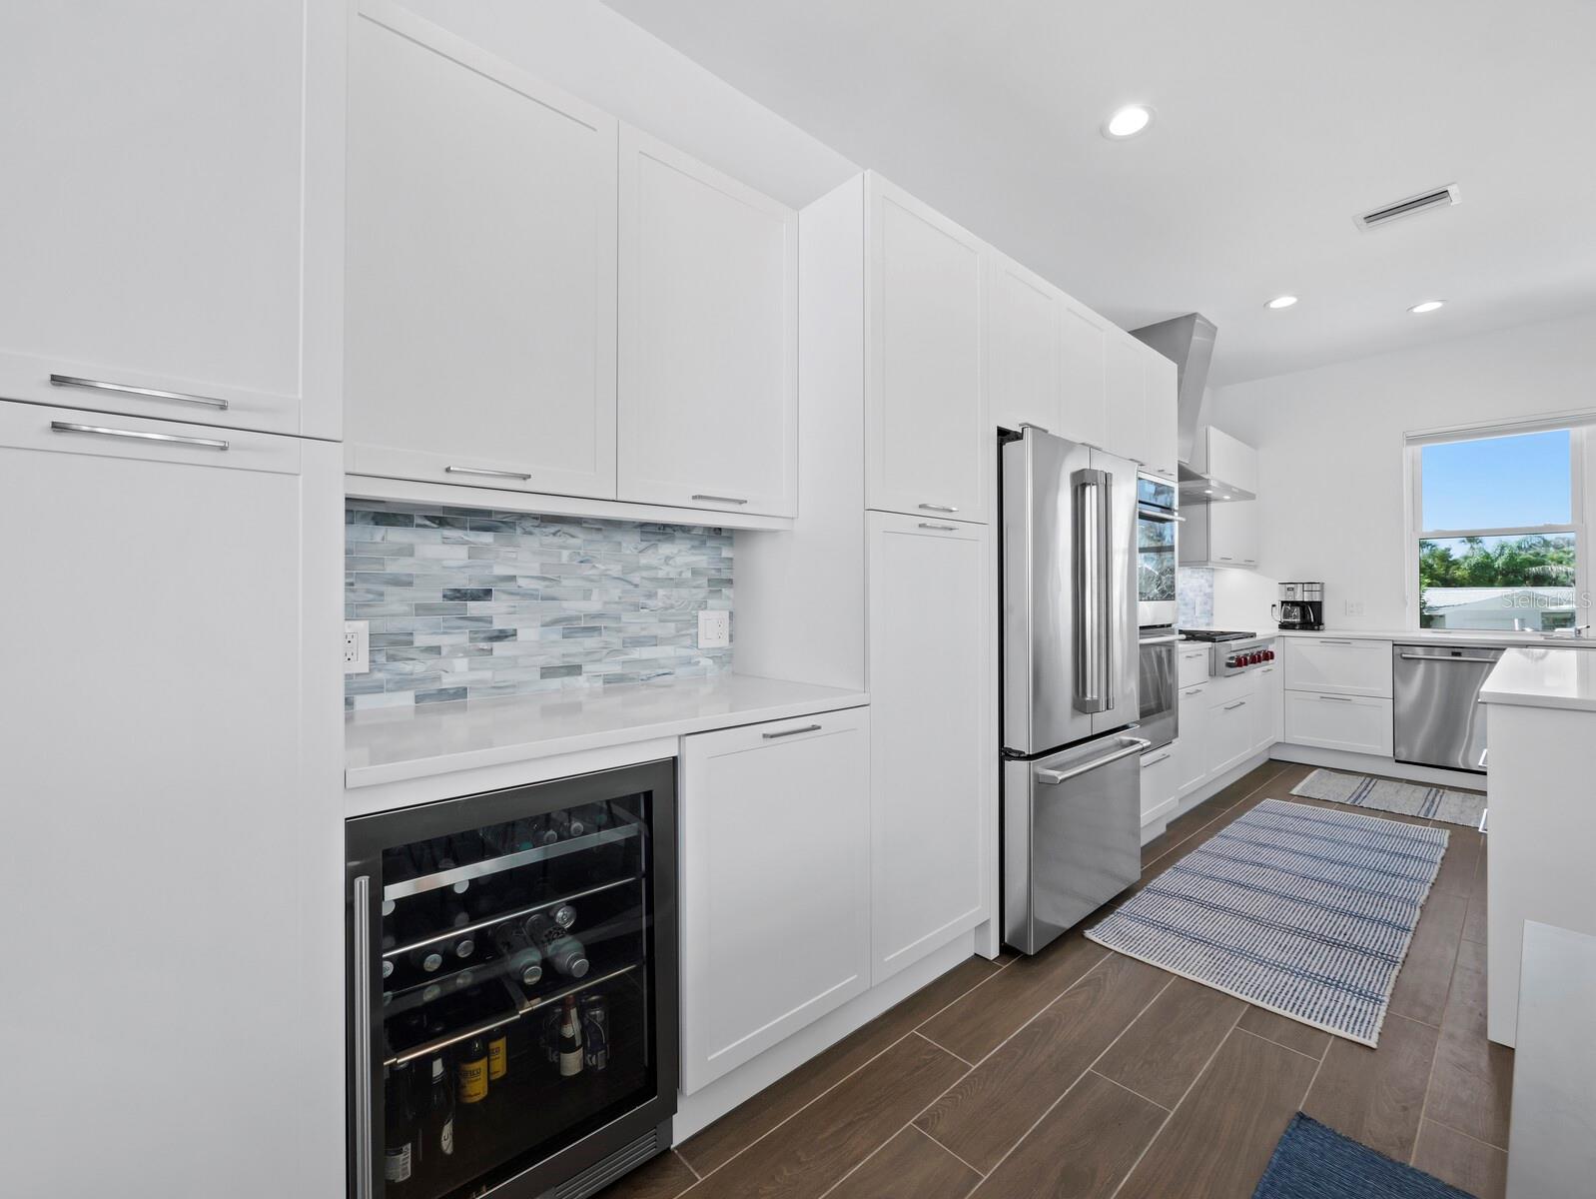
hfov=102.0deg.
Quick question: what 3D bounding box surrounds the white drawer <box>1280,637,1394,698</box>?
[{"bbox_3d":[3.915,0.464,4.628,0.530,0.382,0.580,0,0,-41],"label":"white drawer"}]

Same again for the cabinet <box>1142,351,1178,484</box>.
[{"bbox_3d":[1.646,-0.929,3.515,0.418,0.609,0.639,0,0,-41],"label":"cabinet"}]

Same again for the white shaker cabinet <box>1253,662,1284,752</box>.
[{"bbox_3d":[3.185,0.783,4.885,0.595,0.596,0.601,0,0,-41],"label":"white shaker cabinet"}]

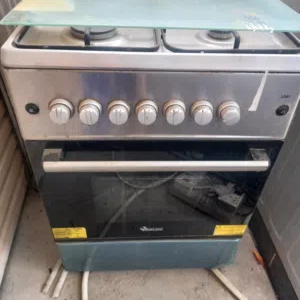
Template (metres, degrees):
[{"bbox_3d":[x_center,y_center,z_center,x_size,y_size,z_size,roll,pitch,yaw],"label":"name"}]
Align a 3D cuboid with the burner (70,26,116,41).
[{"bbox_3d":[-0.126,-0.273,0.650,0.102,0.022,0.102,0,40,-3],"label":"burner"}]

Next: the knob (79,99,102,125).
[{"bbox_3d":[-0.122,-0.076,0.593,0.046,0.046,0.031,0,40,-3],"label":"knob"}]

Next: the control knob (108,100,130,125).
[{"bbox_3d":[-0.063,-0.075,0.596,0.046,0.046,0.031,0,40,-3],"label":"control knob"}]

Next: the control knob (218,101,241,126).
[{"bbox_3d":[0.170,-0.075,0.610,0.046,0.046,0.031,0,40,-3],"label":"control knob"}]

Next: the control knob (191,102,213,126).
[{"bbox_3d":[0.112,-0.075,0.607,0.046,0.046,0.031,0,40,-3],"label":"control knob"}]

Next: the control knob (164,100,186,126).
[{"bbox_3d":[0.053,-0.075,0.603,0.046,0.046,0.031,0,40,-3],"label":"control knob"}]

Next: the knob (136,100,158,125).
[{"bbox_3d":[-0.006,-0.075,0.600,0.046,0.046,0.031,0,40,-3],"label":"knob"}]

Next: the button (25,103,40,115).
[{"bbox_3d":[-0.243,-0.082,0.596,0.028,0.028,0.009,0,40,-3],"label":"button"}]

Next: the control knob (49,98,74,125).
[{"bbox_3d":[-0.182,-0.076,0.589,0.046,0.046,0.031,0,40,-3],"label":"control knob"}]

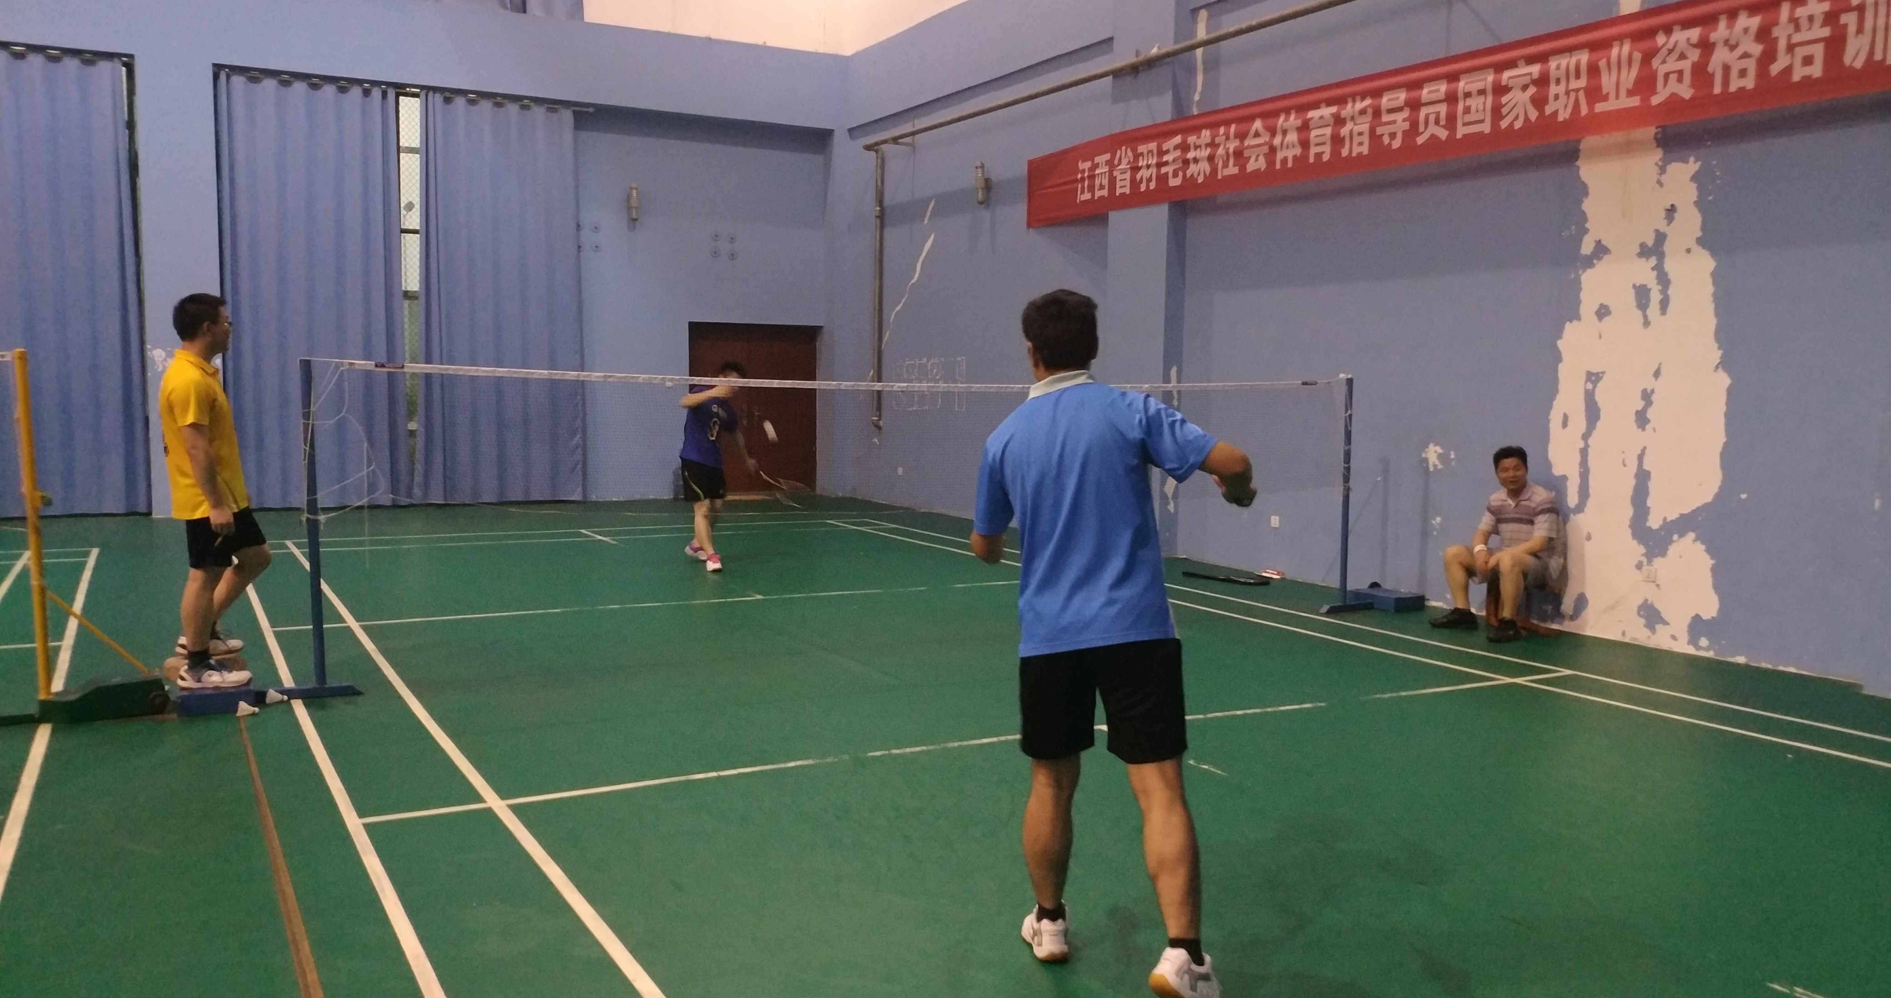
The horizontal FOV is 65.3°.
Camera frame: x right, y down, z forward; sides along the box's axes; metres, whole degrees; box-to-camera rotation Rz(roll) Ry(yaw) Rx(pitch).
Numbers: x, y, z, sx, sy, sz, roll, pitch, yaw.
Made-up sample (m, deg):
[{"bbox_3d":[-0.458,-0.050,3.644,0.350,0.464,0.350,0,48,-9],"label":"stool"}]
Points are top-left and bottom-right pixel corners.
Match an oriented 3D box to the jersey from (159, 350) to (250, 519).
[{"bbox_3d":[-3.276,-0.281,6.509,0.320,0.720,0.480,-3,6,-36],"label":"jersey"}]

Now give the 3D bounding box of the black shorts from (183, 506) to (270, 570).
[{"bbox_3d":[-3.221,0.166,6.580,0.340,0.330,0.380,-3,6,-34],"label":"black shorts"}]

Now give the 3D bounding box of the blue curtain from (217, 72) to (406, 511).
[{"bbox_3d":[-6.595,-2.100,15.431,1.760,4.430,0.130,-2,5,-28],"label":"blue curtain"}]

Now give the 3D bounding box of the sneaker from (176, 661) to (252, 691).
[{"bbox_3d":[-3.216,0.775,6.502,0.290,0.115,0.105,-1,5,-16],"label":"sneaker"}]

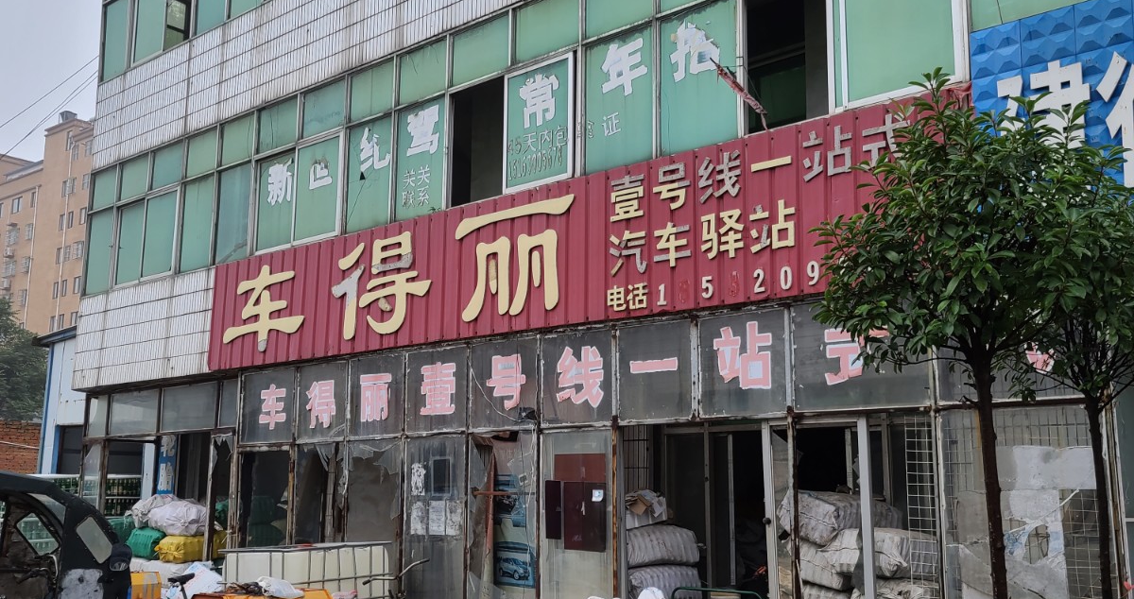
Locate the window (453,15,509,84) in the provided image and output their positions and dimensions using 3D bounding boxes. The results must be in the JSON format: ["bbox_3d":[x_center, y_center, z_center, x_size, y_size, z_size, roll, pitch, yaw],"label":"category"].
[{"bbox_3d":[-0.771,-2.264,9.950,0.724,0.462,0.080,-8,-14,41],"label":"window"}]

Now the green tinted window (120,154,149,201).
[{"bbox_3d":[-5.607,-1.578,14.164,0.706,0.499,0.080,-8,-13,41],"label":"green tinted window"}]

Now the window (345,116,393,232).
[{"bbox_3d":[-2.118,-1.331,11.670,0.735,1.155,0.080,-8,-13,41],"label":"window"}]

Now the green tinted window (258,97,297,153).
[{"bbox_3d":[-3.190,-1.919,12.094,0.707,0.494,0.090,-9,-13,40],"label":"green tinted window"}]

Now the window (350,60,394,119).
[{"bbox_3d":[-1.943,-2.093,10.984,0.686,0.465,0.080,-8,-13,41],"label":"window"}]

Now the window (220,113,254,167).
[{"bbox_3d":[-3.780,-1.824,12.603,0.693,0.474,0.090,-9,-13,40],"label":"window"}]

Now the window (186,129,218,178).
[{"bbox_3d":[-4.416,-1.757,13.213,0.661,0.480,0.060,-8,-13,41],"label":"window"}]

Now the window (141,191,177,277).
[{"bbox_3d":[-5.464,-0.871,14.613,0.798,1.046,0.080,-8,-13,41],"label":"window"}]

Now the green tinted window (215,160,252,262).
[{"bbox_3d":[-4.111,-1.047,13.421,0.698,1.170,0.080,-8,-13,41],"label":"green tinted window"}]

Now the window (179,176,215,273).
[{"bbox_3d":[-4.363,-0.879,12.932,0.676,1.072,0.080,-8,-14,41],"label":"window"}]

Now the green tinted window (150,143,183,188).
[{"bbox_3d":[-4.981,-1.666,13.643,0.747,0.435,0.080,-8,-14,41],"label":"green tinted window"}]

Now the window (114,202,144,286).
[{"bbox_3d":[-5.651,-0.736,14.159,0.656,1.022,0.060,-8,-13,41],"label":"window"}]

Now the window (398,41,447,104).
[{"bbox_3d":[-1.383,-2.182,10.533,0.703,0.462,0.090,-9,-13,40],"label":"window"}]

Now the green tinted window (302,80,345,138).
[{"bbox_3d":[-2.551,-1.999,11.540,0.711,0.470,0.090,-9,-13,40],"label":"green tinted window"}]

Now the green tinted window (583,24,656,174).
[{"bbox_3d":[0.430,-1.595,8.779,0.706,1.062,0.080,-8,-13,41],"label":"green tinted window"}]

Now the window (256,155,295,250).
[{"bbox_3d":[-3.158,-1.044,11.874,0.639,0.963,0.080,-8,-14,41],"label":"window"}]

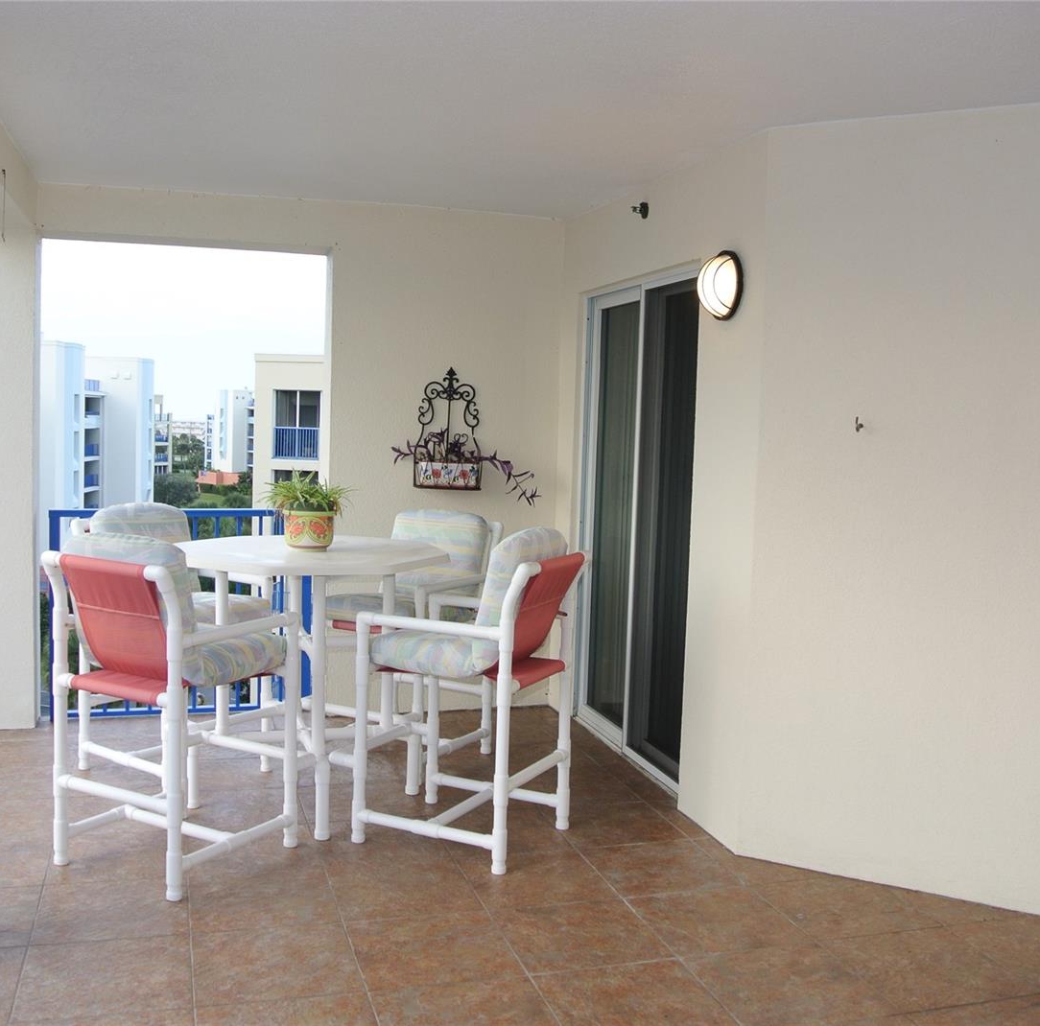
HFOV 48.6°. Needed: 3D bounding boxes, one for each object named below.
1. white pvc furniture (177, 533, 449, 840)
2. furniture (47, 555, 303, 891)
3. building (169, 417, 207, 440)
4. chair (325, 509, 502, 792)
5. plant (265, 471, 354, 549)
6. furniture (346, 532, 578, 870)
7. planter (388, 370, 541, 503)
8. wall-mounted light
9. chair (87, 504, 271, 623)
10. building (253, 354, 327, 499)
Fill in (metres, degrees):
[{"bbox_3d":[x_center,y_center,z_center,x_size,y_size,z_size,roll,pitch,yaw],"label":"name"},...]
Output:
[{"bbox_3d":[-0.853,0.656,4.640,1.170,1.021,1.170,1,4,-17],"label":"white pvc furniture"},{"bbox_3d":[-1.201,0.621,3.945,0.591,1.166,0.718,4,5,27],"label":"furniture"},{"bbox_3d":[-151.085,-36.876,525.000,22.000,13.000,14.000,1,4,-16],"label":"building"},{"bbox_3d":[-0.499,0.549,5.300,0.591,1.166,0.718,4,5,25],"label":"chair"},{"bbox_3d":[-0.845,-0.005,4.620,0.352,0.311,0.335,1,4,-17],"label":"plant"},{"bbox_3d":[-0.160,0.634,4.280,0.718,1.166,0.591,4,5,27],"label":"furniture"},{"bbox_3d":[-0.286,-0.403,6.050,0.790,0.700,0.160,1,4,-17],"label":"planter"},{"bbox_3d":[0.740,-0.857,4.309,0.107,0.267,0.267,1,4,-17],"label":"wall-mounted light"},{"bbox_3d":[-1.524,0.535,4.995,0.718,1.166,0.591,5,5,35],"label":"chair"},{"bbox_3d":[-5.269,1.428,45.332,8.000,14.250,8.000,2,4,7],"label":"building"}]

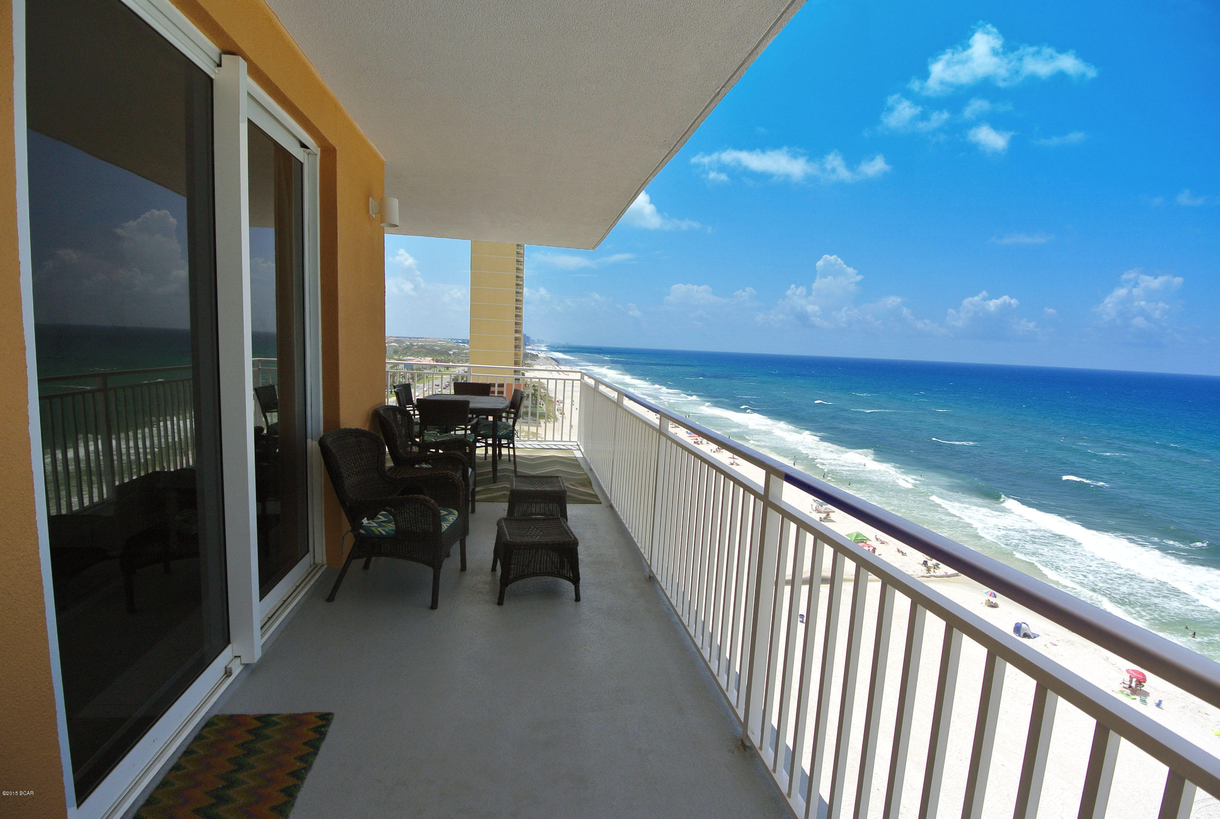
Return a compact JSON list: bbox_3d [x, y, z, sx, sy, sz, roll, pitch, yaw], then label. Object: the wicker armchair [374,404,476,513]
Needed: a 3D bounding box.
[{"bbox_3d":[-1.426,0.442,4.852,0.690,0.940,0.640,1,6,-6],"label":"wicker armchair"}]

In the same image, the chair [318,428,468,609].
[{"bbox_3d":[-1.251,0.583,3.594,0.690,0.940,0.640,2,6,1],"label":"chair"}]

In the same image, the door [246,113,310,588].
[{"bbox_3d":[-1.775,-0.221,3.179,0.070,2.510,1.080,1,6,-9],"label":"door"}]

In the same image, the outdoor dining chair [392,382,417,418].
[{"bbox_3d":[-2.246,0.162,7.389,0.600,0.900,0.570,2,6,1],"label":"outdoor dining chair"}]

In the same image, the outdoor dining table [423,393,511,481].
[{"bbox_3d":[-1.667,0.290,7.008,1.030,0.765,1.455,1,6,-9],"label":"outdoor dining table"}]

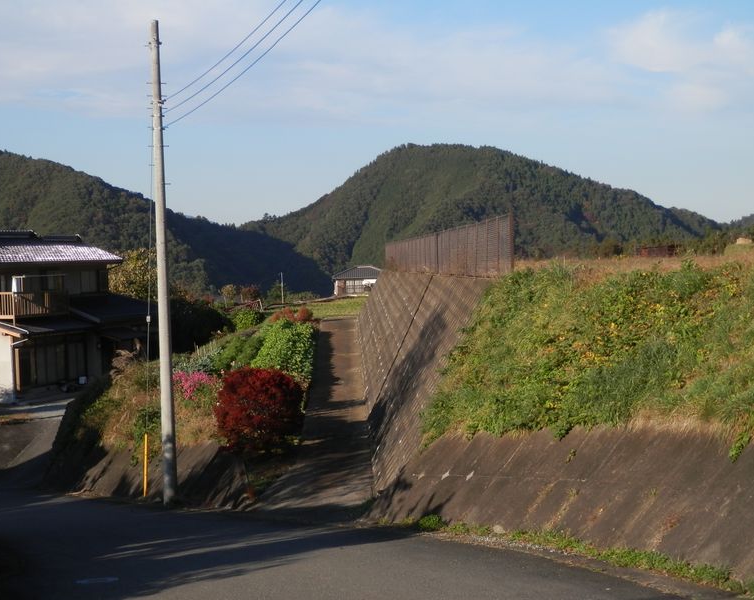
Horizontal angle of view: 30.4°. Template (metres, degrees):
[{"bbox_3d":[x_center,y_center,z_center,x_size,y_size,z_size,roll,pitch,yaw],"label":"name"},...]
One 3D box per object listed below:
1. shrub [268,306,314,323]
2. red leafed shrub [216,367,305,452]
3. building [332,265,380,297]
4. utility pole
[{"bbox_3d":[-4.106,0.809,66.015,2.100,1.000,1.700,-1,2,0],"label":"shrub"},{"bbox_3d":[-3.166,2.938,37.200,2.350,2.250,2.250,-1,2,0],"label":"red leafed shrub"},{"bbox_3d":[-1.439,-2.535,190.000,9.000,4.200,7.000,-1,2,-5],"label":"building"},{"bbox_3d":[-5.275,-0.880,34.200,0.360,12.000,0.360,-1,2,0],"label":"utility pole"}]

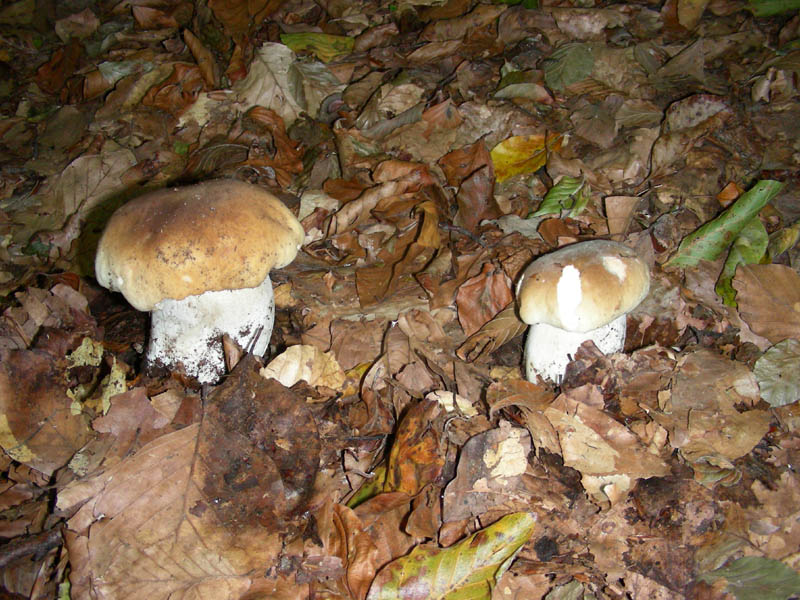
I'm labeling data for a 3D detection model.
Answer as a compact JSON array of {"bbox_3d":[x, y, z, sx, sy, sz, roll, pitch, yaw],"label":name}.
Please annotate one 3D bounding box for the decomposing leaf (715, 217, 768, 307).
[{"bbox_3d":[0.251,-0.029,0.639,0.033,0.020,0.077,19,69,21],"label":"decomposing leaf"}]

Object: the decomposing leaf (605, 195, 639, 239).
[{"bbox_3d":[0.160,-0.060,0.632,0.025,0.014,0.046,7,42,8],"label":"decomposing leaf"}]

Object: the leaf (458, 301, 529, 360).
[{"bbox_3d":[0.061,0.023,0.564,0.051,0.020,0.025,-41,63,-21],"label":"leaf"}]

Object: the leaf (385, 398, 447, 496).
[{"bbox_3d":[0.009,0.079,0.477,0.030,0.024,0.065,16,44,17],"label":"leaf"}]

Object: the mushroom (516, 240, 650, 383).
[{"bbox_3d":[0.107,0.003,0.520,0.075,0.071,0.072,0,39,0],"label":"mushroom"}]

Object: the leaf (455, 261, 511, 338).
[{"bbox_3d":[0.054,-0.002,0.596,0.052,0.017,0.032,-41,70,-14],"label":"leaf"}]

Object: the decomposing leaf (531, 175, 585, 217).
[{"bbox_3d":[0.116,-0.077,0.647,0.048,0.018,0.028,-34,52,-32],"label":"decomposing leaf"}]

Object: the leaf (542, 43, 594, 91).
[{"bbox_3d":[0.186,-0.255,0.953,0.049,0.013,0.077,25,64,19],"label":"leaf"}]

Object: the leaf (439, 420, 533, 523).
[{"bbox_3d":[0.046,0.090,0.466,0.043,0.020,0.063,20,46,21],"label":"leaf"}]

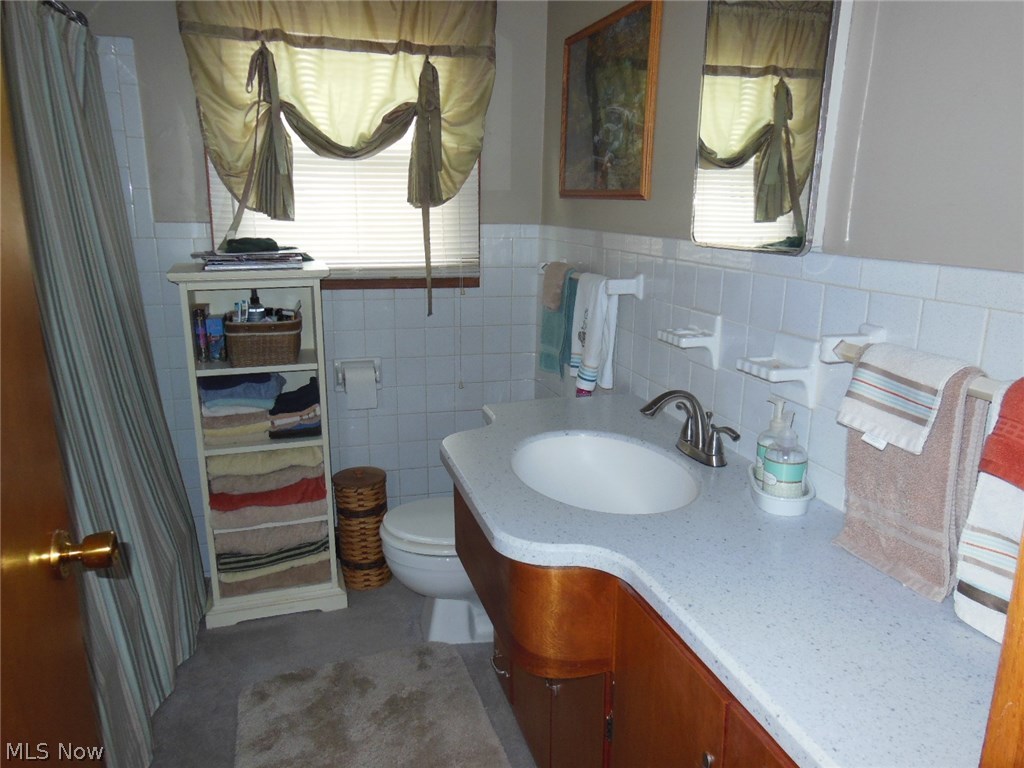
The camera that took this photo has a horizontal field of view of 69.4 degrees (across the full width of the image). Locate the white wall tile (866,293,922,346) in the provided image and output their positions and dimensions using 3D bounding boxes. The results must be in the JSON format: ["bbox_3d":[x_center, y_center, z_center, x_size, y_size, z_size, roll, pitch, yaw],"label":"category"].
[{"bbox_3d":[0.600,-0.084,1.161,0.009,0.108,0.108,-3,14,-16],"label":"white wall tile"}]

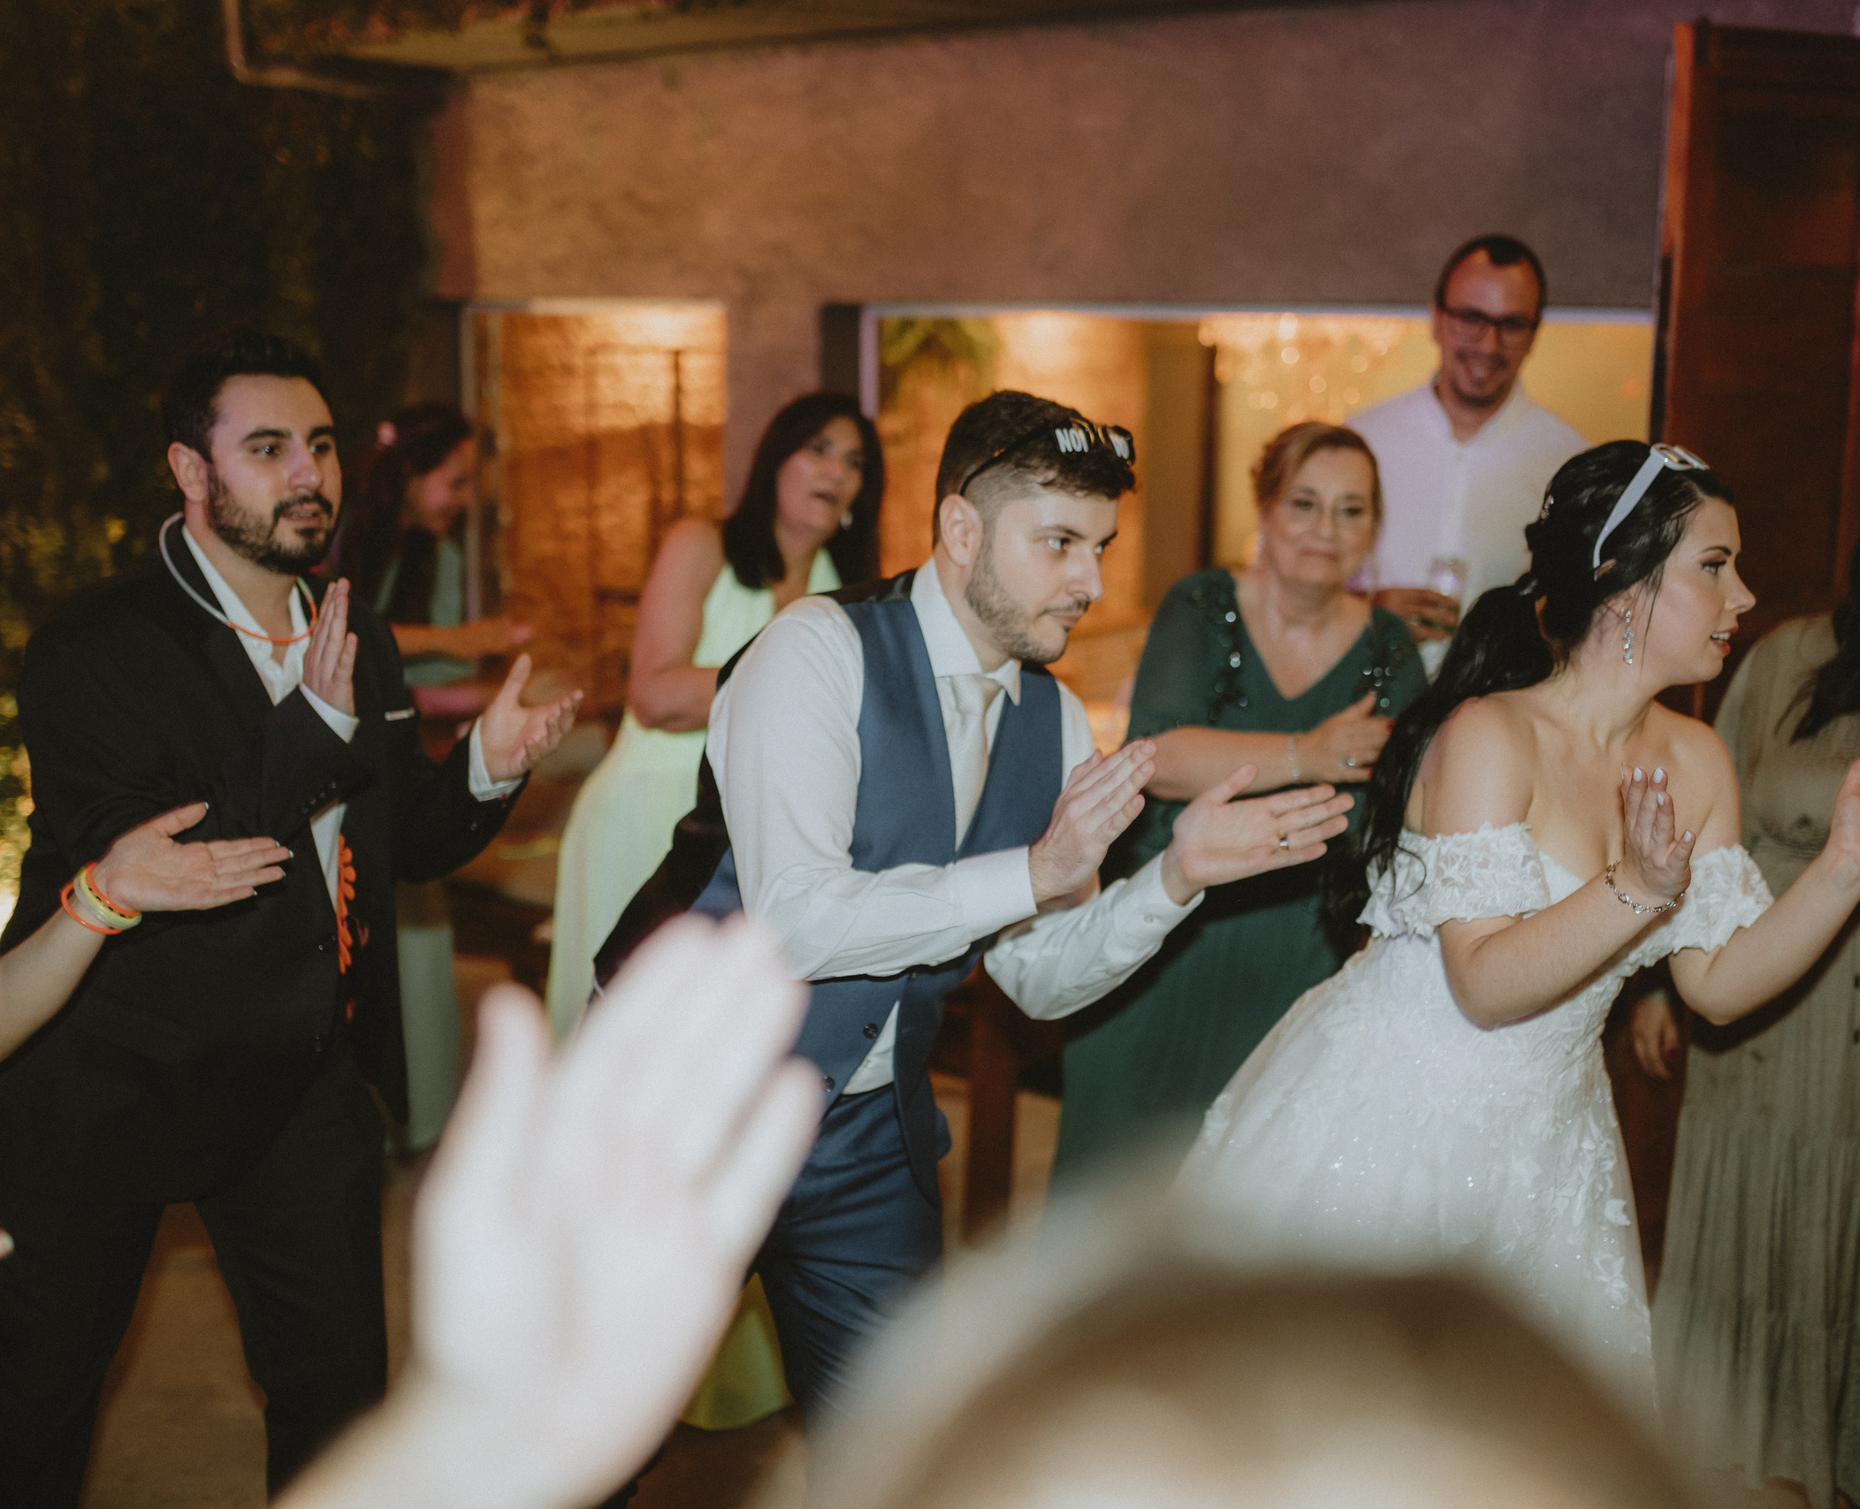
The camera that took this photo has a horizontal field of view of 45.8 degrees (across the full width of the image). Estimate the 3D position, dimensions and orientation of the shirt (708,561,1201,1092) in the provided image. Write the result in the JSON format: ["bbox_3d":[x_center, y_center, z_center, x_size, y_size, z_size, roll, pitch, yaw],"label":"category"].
[{"bbox_3d":[0.015,0.069,2.139,0.520,0.570,0.440,2,12,-38],"label":"shirt"}]

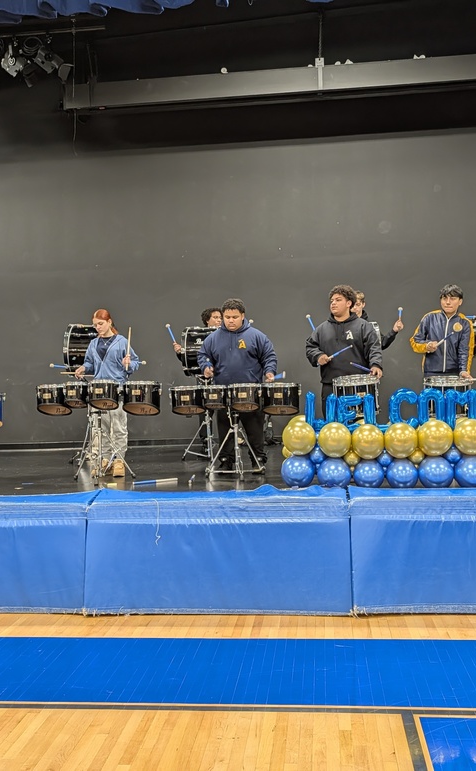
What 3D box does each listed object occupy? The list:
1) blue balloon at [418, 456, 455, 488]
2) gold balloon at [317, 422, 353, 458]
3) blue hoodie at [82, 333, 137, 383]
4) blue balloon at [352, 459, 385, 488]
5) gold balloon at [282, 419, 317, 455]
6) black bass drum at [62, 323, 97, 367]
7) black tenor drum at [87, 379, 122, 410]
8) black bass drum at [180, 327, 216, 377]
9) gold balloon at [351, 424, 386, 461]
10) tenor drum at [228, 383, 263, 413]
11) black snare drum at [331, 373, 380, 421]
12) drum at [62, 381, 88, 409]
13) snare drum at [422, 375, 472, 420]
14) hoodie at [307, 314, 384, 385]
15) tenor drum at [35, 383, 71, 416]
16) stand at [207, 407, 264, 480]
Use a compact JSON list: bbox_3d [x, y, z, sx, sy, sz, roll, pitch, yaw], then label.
[{"bbox_3d":[1.482,0.648,5.310,0.255,0.255,0.255,-2,1,7],"label":"blue balloon"},{"bbox_3d":[0.729,0.413,5.340,0.250,0.262,0.260,-2,0,6],"label":"gold balloon"},{"bbox_3d":[-1.194,-0.231,6.580,0.520,0.500,0.360,-2,0,9],"label":"blue hoodie"},{"bbox_3d":[0.962,0.655,5.200,0.225,0.230,0.225,-2,0,6],"label":"blue balloon"},{"bbox_3d":[0.452,0.386,5.230,0.246,0.250,0.246,-2,0,7],"label":"gold balloon"},{"bbox_3d":[-1.620,-0.378,7.750,0.400,0.580,0.580,-2,0,0],"label":"black bass drum"},{"bbox_3d":[-1.149,0.082,6.120,0.285,0.255,0.285,-2,0,12],"label":"black tenor drum"},{"bbox_3d":[-0.370,-0.349,7.300,0.420,0.490,0.490,-2,0,7],"label":"black bass drum"},{"bbox_3d":[0.938,0.409,5.130,0.235,0.250,0.240,-2,0,7],"label":"gold balloon"},{"bbox_3d":[0.068,0.111,6.430,0.300,0.265,0.300,-2,0,6],"label":"tenor drum"},{"bbox_3d":[1.051,0.102,6.280,0.395,0.325,0.395,-3,9,6],"label":"black snare drum"},{"bbox_3d":[-1.384,0.086,6.150,0.235,0.230,0.235,-2,0,12],"label":"drum"},{"bbox_3d":[1.787,0.102,6.050,0.410,0.335,0.410,-2,0,6],"label":"snare drum"},{"bbox_3d":[1.002,-0.346,6.750,0.690,0.670,0.460,-2,0,19],"label":"hoodie"},{"bbox_3d":[-1.631,0.129,6.320,0.325,0.280,0.325,-2,0,12],"label":"tenor drum"},{"bbox_3d":[-0.012,0.489,6.310,0.530,0.650,0.470,-2,0,6],"label":"stand"}]

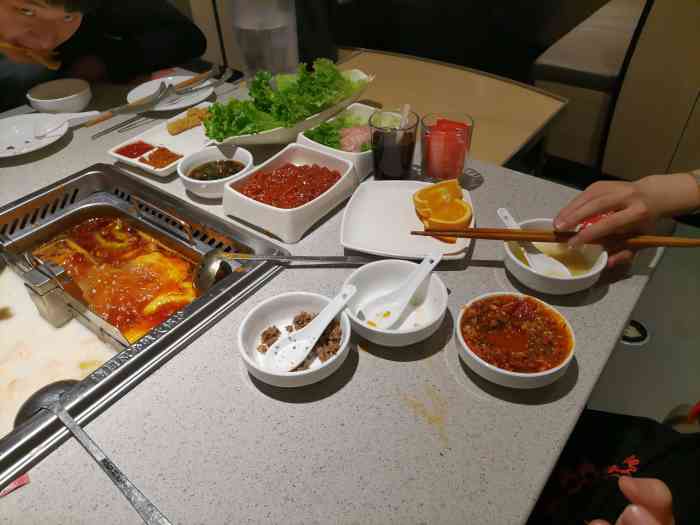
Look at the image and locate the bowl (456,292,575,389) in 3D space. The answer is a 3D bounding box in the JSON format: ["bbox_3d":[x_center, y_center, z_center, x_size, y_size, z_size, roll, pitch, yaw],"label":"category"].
[{"bbox_3d":[0.167,0.084,0.542,0.114,0.038,0.114,-1,40,1],"label":"bowl"}]

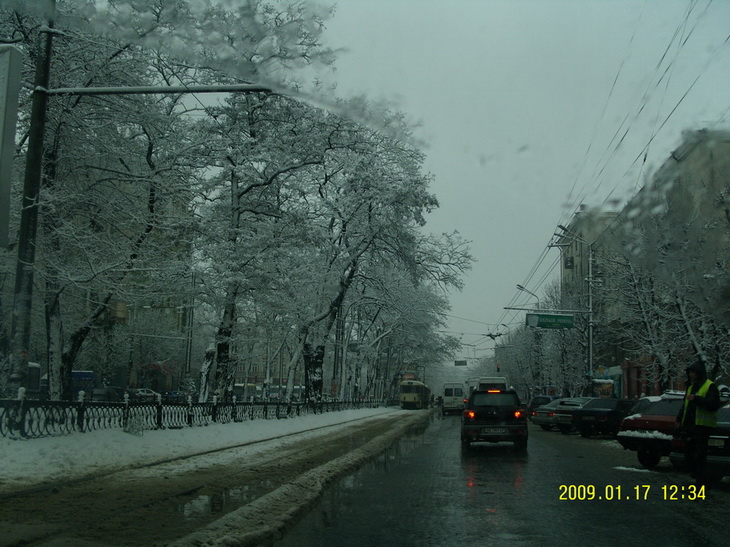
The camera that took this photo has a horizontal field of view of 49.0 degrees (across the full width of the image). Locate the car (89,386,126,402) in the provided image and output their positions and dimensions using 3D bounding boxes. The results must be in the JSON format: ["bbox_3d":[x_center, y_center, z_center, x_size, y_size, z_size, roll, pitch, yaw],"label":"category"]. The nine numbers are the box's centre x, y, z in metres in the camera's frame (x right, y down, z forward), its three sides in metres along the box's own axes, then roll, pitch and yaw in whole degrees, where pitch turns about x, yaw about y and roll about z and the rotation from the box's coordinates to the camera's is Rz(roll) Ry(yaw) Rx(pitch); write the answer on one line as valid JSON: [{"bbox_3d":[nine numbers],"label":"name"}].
[{"bbox_3d":[-20.412,9.707,64.000,1.720,1.500,4.400,-1,-9,8],"label":"car"}]

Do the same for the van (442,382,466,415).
[{"bbox_3d":[7.840,11.086,70.455,1.950,2.600,5.500,-1,-9,6],"label":"van"}]

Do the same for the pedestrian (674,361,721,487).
[{"bbox_3d":[4.868,2.158,11.692,0.400,1.810,0.550,8,-12,-41],"label":"pedestrian"}]

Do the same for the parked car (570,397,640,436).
[{"bbox_3d":[9.336,5.297,29.493,4.130,1.440,1.630,9,-13,-43],"label":"parked car"}]

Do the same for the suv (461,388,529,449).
[{"bbox_3d":[3.575,4.059,22.644,1.760,1.650,4.550,-1,-9,6],"label":"suv"}]

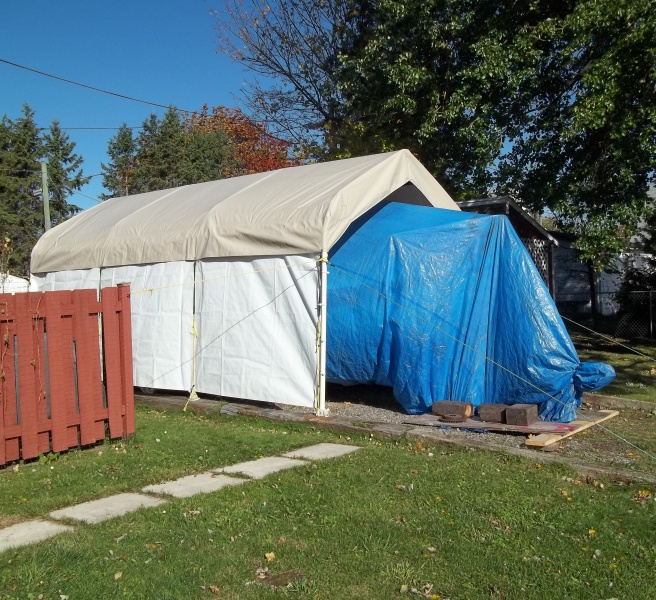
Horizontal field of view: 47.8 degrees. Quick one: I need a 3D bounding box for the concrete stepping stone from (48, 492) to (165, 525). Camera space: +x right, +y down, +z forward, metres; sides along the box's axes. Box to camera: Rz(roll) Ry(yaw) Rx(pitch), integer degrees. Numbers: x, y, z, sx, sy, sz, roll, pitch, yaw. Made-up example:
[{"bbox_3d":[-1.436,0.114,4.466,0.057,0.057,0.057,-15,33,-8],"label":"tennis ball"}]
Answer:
[{"bbox_3d":[-1.373,1.336,4.666,0.400,0.050,0.600,-1,0,33],"label":"concrete stepping stone"}]

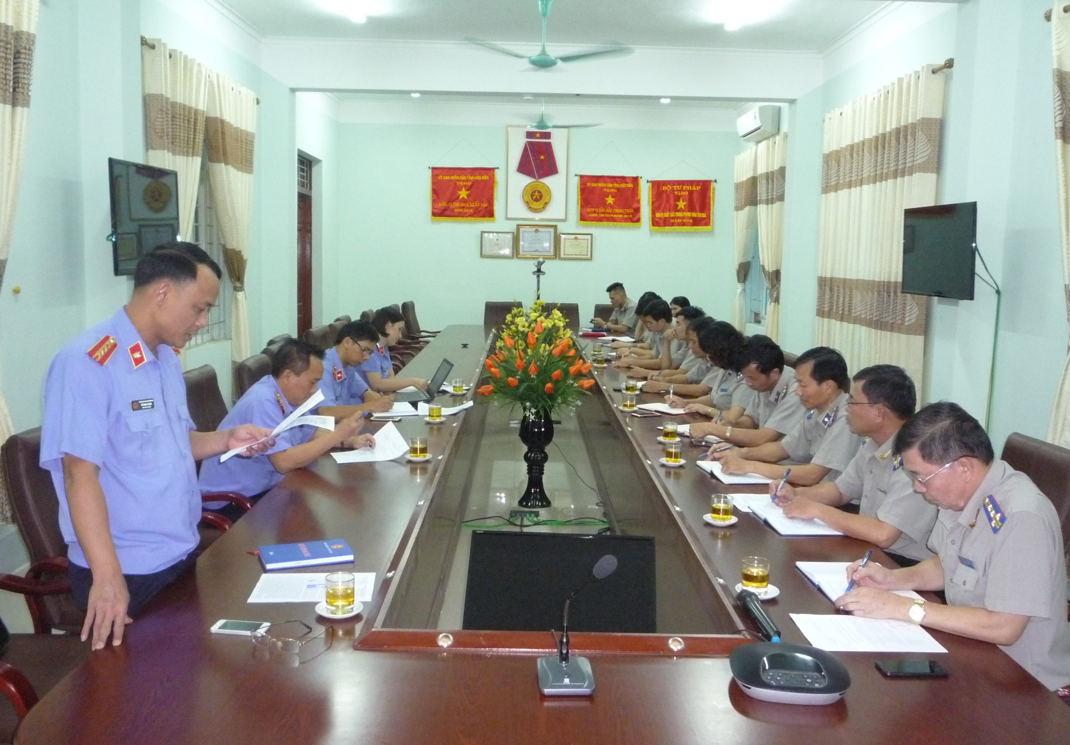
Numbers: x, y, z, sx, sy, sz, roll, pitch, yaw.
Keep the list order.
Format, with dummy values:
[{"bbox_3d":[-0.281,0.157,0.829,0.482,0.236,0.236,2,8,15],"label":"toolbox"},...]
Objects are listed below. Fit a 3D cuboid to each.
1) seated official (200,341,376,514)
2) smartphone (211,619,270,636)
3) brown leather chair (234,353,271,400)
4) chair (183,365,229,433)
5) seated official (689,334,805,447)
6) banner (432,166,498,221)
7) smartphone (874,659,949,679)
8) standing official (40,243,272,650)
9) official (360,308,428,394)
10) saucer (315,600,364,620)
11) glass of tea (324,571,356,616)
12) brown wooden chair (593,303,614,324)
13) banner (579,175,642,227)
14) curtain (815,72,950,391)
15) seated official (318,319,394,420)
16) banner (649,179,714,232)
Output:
[{"bbox_3d":[-1.062,0.488,3.935,0.700,1.249,0.560,1,7,2],"label":"seated official"},{"bbox_3d":[-0.664,0.579,2.164,0.116,0.009,0.059,2,7,5],"label":"smartphone"},{"bbox_3d":[-1.285,0.427,5.206,0.640,1.040,0.600,1,7,-1],"label":"brown leather chair"},{"bbox_3d":[-1.213,0.506,4.322,0.660,1.070,0.620,2,7,6],"label":"chair"},{"bbox_3d":[1.081,0.447,4.653,0.700,1.239,0.540,-1,7,-13],"label":"seated official"},{"bbox_3d":[-0.889,-2.219,11.989,0.820,0.680,0.030,1,7,-1],"label":"banner"},{"bbox_3d":[0.790,0.623,2.007,0.140,0.009,0.070,1,7,-4],"label":"smartphone"},{"bbox_3d":[-0.936,0.499,2.375,0.450,1.629,0.540,3,8,16],"label":"standing official"},{"bbox_3d":[-0.961,0.209,6.138,0.640,1.249,0.500,2,7,8],"label":"official"},{"bbox_3d":[-0.463,0.565,2.267,0.114,0.020,0.114,1,7,-1],"label":"saucer"},{"bbox_3d":[-0.458,0.518,2.256,0.068,0.086,0.068,1,7,0],"label":"glass of tea"},{"bbox_3d":[0.925,-0.277,11.203,0.600,1.020,0.650,1,7,-1],"label":"brown wooden chair"},{"bbox_3d":[0.959,-2.196,12.280,0.822,0.635,0.040,1,7,-1],"label":"banner"},{"bbox_3d":[2.494,-0.785,7.201,0.130,2.555,2.220,1,7,-1],"label":"curtain"},{"bbox_3d":[-1.110,0.322,5.185,0.850,1.210,0.520,2,7,3],"label":"seated official"},{"bbox_3d":[1.885,-2.135,12.296,0.856,0.647,0.040,1,7,-1],"label":"banner"}]

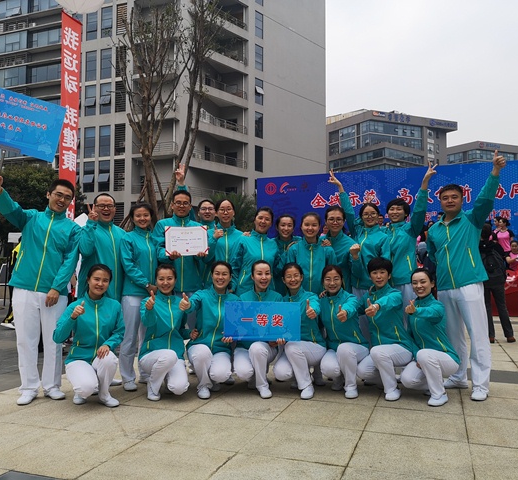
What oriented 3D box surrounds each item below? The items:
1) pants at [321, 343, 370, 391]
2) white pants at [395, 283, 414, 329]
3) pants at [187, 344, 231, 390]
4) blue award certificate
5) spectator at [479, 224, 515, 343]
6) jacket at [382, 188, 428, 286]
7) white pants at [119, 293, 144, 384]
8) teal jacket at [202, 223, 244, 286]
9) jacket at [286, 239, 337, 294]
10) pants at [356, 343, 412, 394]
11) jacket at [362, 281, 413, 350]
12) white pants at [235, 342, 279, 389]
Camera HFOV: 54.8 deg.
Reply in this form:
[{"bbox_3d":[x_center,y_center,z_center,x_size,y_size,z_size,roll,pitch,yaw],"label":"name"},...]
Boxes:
[{"bbox_3d":[0.740,1.031,4.270,0.420,0.410,0.540,-1,-3,14],"label":"pants"},{"bbox_3d":[1.299,0.823,4.520,0.380,0.860,0.260,-1,-3,13],"label":"white pants"},{"bbox_3d":[-0.430,1.030,4.250,0.400,0.410,0.520,0,-3,-6],"label":"pants"},{"bbox_3d":[0.032,0.645,3.950,0.605,0.310,0.020,0,-3,0],"label":"blue award certificate"},{"bbox_3d":[3.316,0.592,7.000,0.520,1.640,0.420,-1,-3,12],"label":"spectator"},{"bbox_3d":[1.317,-0.014,4.550,0.440,0.870,0.300,-2,-3,26],"label":"jacket"},{"bbox_3d":[-1.068,0.813,4.250,0.310,0.840,0.280,1,-3,-18],"label":"white pants"},{"bbox_3d":[-0.338,0.147,4.750,0.430,0.630,0.300,0,-3,6],"label":"teal jacket"},{"bbox_3d":[0.463,0.251,4.400,0.450,0.580,0.280,0,-3,8],"label":"jacket"},{"bbox_3d":[1.064,1.056,4.200,0.420,0.450,0.520,-1,-3,29],"label":"pants"},{"bbox_3d":[1.082,0.639,4.170,0.460,0.580,0.440,-1,-3,26],"label":"jacket"},{"bbox_3d":[-0.013,1.042,4.180,0.400,0.450,0.500,0,-3,7],"label":"white pants"}]

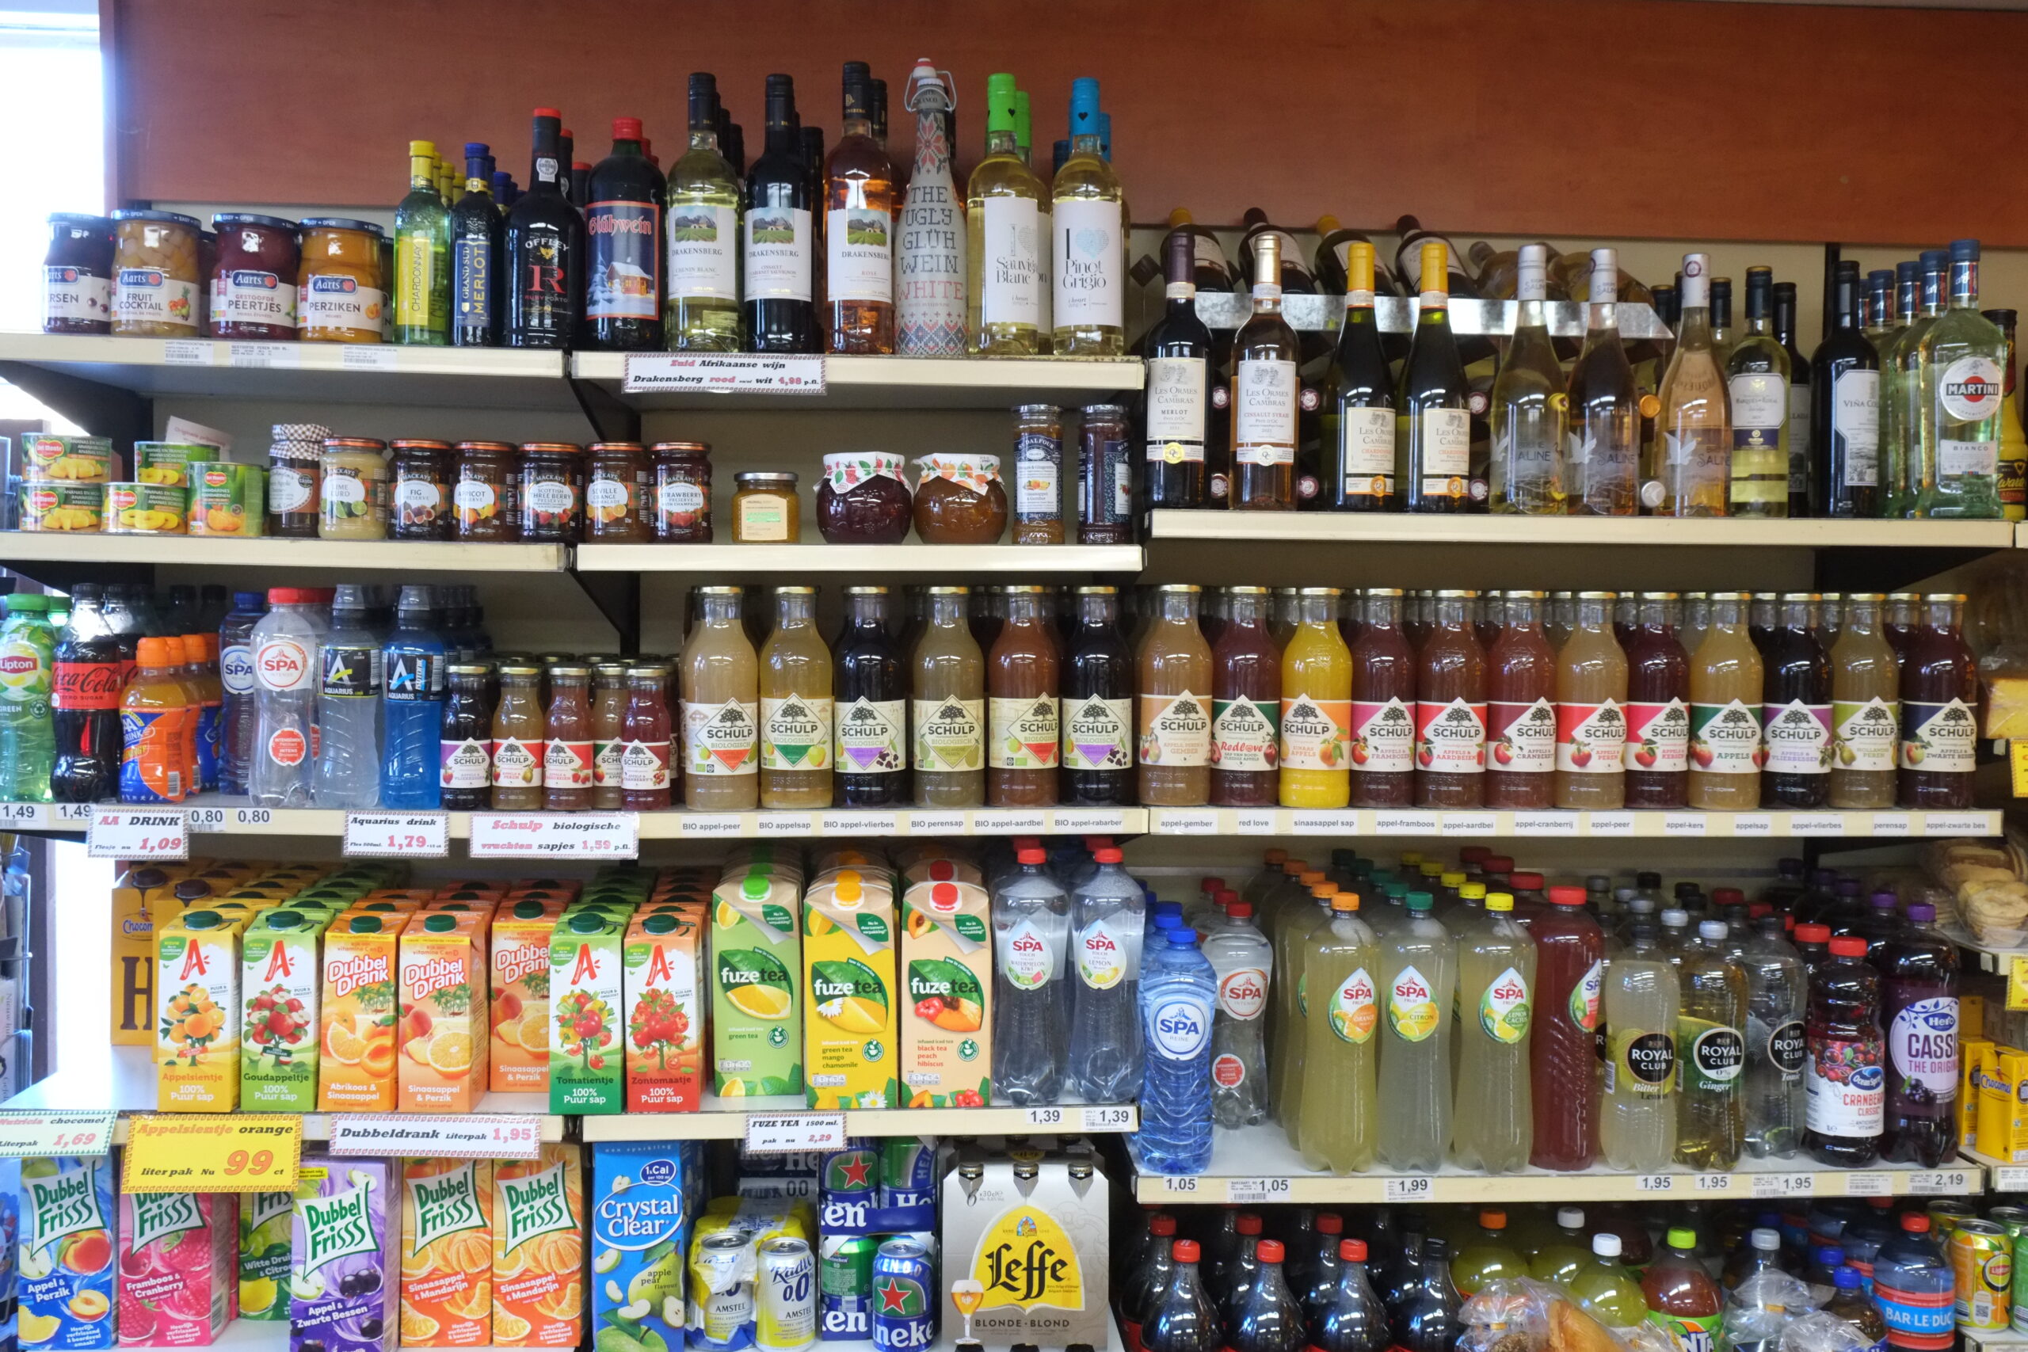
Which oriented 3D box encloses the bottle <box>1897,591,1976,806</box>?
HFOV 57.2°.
[{"bbox_3d":[1.036,0.027,2.080,0.077,0.237,0.077,0,3,0],"label":"bottle"}]

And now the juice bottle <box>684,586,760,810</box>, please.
[{"bbox_3d":[-0.319,0.023,2.035,0.079,0.241,0.079,-1,3,-22],"label":"juice bottle"}]

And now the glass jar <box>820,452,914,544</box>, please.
[{"bbox_3d":[-0.168,-0.199,2.100,0.104,0.103,0.104,0,4,-3],"label":"glass jar"}]

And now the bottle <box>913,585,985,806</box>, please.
[{"bbox_3d":[-0.072,0.022,2.076,0.079,0.244,0.079,0,3,-4],"label":"bottle"}]

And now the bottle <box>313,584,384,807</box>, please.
[{"bbox_3d":[-0.711,0.023,1.985,0.065,0.237,0.065,-1,3,-15],"label":"bottle"}]

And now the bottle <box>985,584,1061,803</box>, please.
[{"bbox_3d":[0.011,0.021,2.126,0.080,0.247,0.080,0,4,-3],"label":"bottle"}]

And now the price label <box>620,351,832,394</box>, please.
[{"bbox_3d":[-0.312,-0.326,2.009,0.218,0.041,0.004,0,4,-3],"label":"price label"}]

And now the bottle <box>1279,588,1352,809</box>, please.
[{"bbox_3d":[0.331,0.025,2.030,0.077,0.237,0.077,2,4,29],"label":"bottle"}]

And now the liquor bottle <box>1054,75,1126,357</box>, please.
[{"bbox_3d":[0.083,-0.507,2.056,0.078,0.295,0.078,0,3,0],"label":"liquor bottle"}]

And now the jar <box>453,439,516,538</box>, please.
[{"bbox_3d":[-0.580,-0.202,2.044,0.068,0.107,0.068,0,3,0],"label":"jar"}]

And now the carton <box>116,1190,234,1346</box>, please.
[{"bbox_3d":[-0.924,0.610,2.057,0.096,0.242,0.068,0,3,-3],"label":"carton"}]

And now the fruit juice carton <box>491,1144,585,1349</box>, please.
[{"bbox_3d":[-0.530,0.628,2.092,0.096,0.231,0.070,0,3,-3],"label":"fruit juice carton"}]

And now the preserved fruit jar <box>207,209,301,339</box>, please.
[{"bbox_3d":[-0.832,-0.428,2.041,0.089,0.142,0.089,0,4,-3],"label":"preserved fruit jar"}]

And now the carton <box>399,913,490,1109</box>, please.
[{"bbox_3d":[-0.630,0.369,2.054,0.075,0.208,0.071,0,3,-3],"label":"carton"}]

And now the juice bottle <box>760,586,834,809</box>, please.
[{"bbox_3d":[-0.233,0.024,2.000,0.077,0.237,0.077,0,3,-4],"label":"juice bottle"}]

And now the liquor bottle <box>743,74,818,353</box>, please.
[{"bbox_3d":[-0.256,-0.506,2.035,0.076,0.295,0.076,0,3,1],"label":"liquor bottle"}]

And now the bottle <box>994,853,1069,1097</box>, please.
[{"bbox_3d":[0.019,0.340,2.134,0.088,0.285,0.088,0,3,1],"label":"bottle"}]

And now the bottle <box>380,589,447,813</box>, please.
[{"bbox_3d":[-0.660,0.022,2.040,0.067,0.241,0.067,0,3,-8],"label":"bottle"}]

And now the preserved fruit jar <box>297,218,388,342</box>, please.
[{"bbox_3d":[-0.729,-0.427,2.017,0.088,0.121,0.088,0,3,-11],"label":"preserved fruit jar"}]

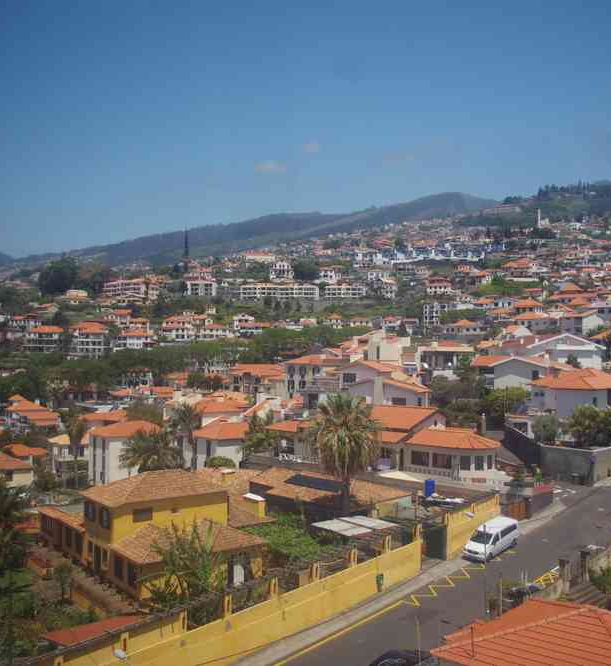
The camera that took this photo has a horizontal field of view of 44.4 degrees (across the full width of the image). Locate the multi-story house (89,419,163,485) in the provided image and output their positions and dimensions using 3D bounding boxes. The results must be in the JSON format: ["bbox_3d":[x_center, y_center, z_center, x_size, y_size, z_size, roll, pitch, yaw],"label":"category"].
[{"bbox_3d":[-25.020,17.030,105.000,8.500,9.600,9.500,-1,2,-30],"label":"multi-story house"}]

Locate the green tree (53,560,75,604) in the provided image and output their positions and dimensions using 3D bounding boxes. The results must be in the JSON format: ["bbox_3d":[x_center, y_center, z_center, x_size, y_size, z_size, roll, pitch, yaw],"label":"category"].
[{"bbox_3d":[-17.087,17.549,52.900,1.600,3.039,1.600,-1,4,-18],"label":"green tree"}]

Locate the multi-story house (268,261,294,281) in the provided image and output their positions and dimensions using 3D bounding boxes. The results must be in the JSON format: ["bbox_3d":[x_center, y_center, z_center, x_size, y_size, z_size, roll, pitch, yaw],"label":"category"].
[{"bbox_3d":[-16.020,-39.720,480.000,15.000,13.000,12.000,1,2,0],"label":"multi-story house"}]

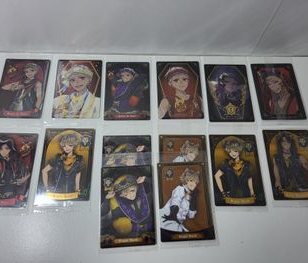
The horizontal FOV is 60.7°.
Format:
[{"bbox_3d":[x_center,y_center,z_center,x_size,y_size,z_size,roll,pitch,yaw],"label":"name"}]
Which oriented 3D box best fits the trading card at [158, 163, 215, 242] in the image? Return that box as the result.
[{"bbox_3d":[0.035,0.077,0.300,0.059,0.002,0.086,-2,69,-3],"label":"trading card"}]

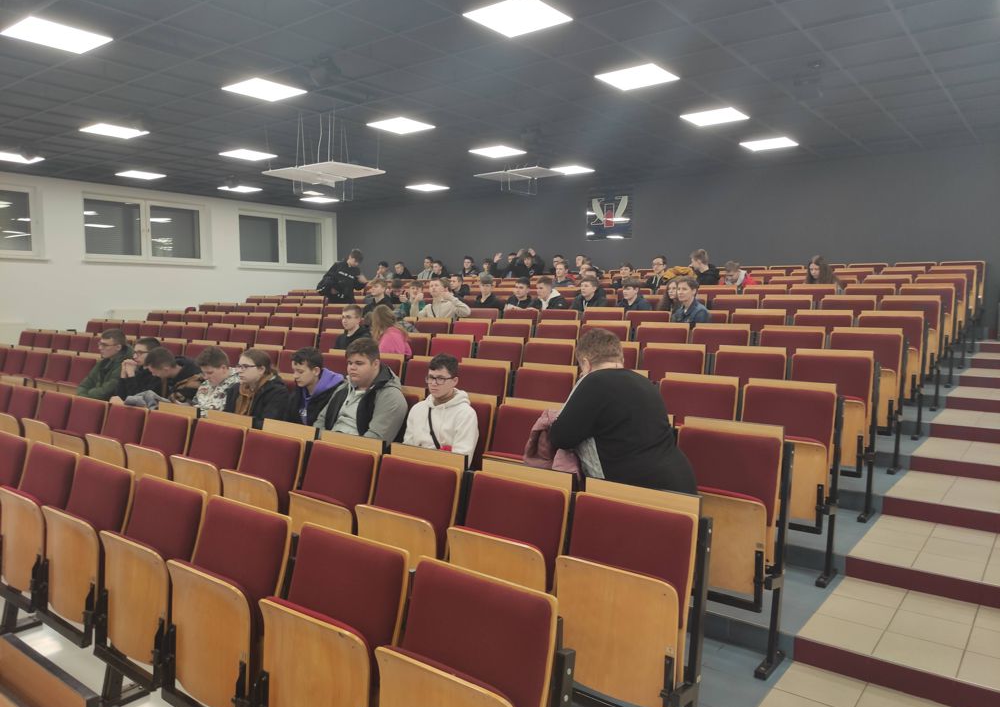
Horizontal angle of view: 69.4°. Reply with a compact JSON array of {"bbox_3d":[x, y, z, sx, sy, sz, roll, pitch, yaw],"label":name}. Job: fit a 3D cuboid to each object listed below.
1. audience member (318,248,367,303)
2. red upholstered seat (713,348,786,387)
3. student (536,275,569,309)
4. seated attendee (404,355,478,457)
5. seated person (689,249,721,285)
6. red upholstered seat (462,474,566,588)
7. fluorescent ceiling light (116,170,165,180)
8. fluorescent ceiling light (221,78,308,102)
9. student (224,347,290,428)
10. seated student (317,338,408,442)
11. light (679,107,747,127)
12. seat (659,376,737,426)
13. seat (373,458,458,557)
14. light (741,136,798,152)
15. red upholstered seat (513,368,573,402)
[{"bbox_3d":[-2.293,-0.685,10.667,0.580,1.640,0.580,-3,5,-34],"label":"audience member"},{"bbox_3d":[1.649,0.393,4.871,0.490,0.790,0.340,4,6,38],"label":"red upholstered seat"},{"bbox_3d":[0.585,-0.285,8.571,0.520,1.240,0.740,4,6,38],"label":"student"},{"bbox_3d":[-0.417,0.652,3.908,0.520,1.270,0.750,4,6,43],"label":"seated attendee"},{"bbox_3d":[2.671,-0.629,9.315,0.700,1.360,0.540,-2,5,-20],"label":"seated person"},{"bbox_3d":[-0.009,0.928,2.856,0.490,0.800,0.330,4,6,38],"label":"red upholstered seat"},{"bbox_3d":[-6.031,-3.012,12.140,0.600,0.060,0.600,4,6,38],"label":"fluorescent ceiling light"},{"bbox_3d":[-2.283,-2.574,7.022,0.600,0.060,0.600,4,6,38],"label":"fluorescent ceiling light"},{"bbox_3d":[-1.691,0.591,4.863,0.750,1.240,0.520,-4,6,-44],"label":"student"},{"bbox_3d":[-0.882,0.582,4.187,0.600,1.280,0.720,4,6,38],"label":"seated student"},{"bbox_3d":[2.394,-2.643,8.030,0.600,0.060,0.600,4,6,38],"label":"light"},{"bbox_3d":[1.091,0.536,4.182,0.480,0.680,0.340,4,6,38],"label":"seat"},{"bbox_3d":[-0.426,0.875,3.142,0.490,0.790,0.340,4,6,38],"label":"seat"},{"bbox_3d":[3.464,-2.680,9.275,0.580,0.050,0.580,4,6,38],"label":"light"},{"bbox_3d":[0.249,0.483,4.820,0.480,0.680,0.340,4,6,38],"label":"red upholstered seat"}]

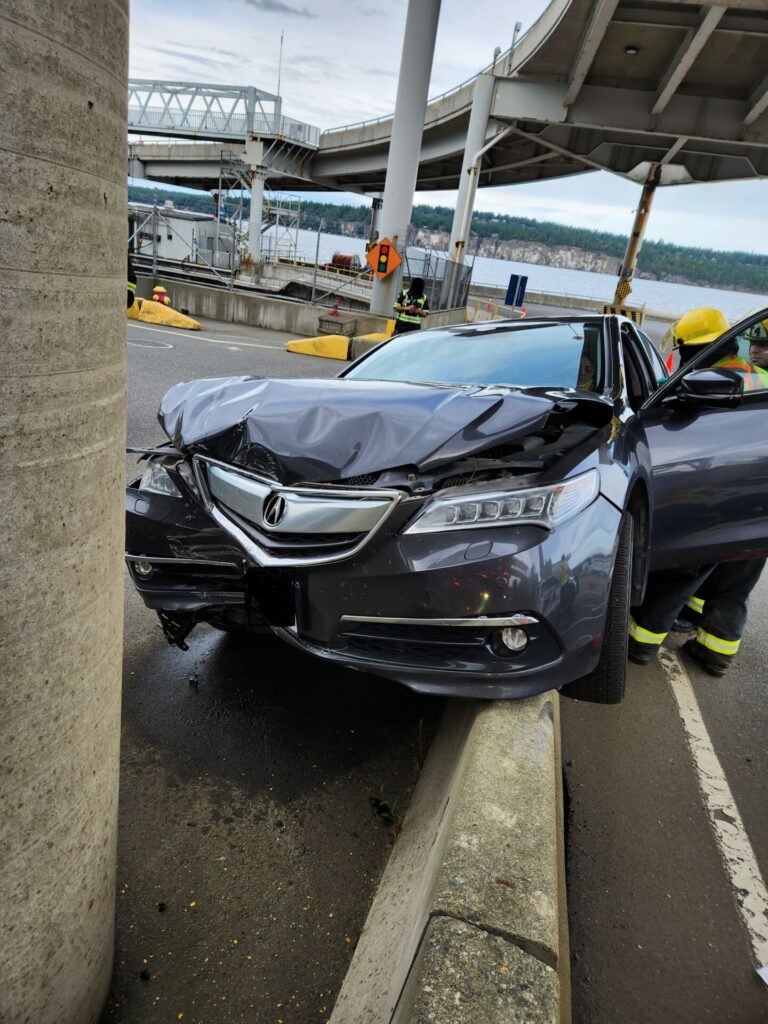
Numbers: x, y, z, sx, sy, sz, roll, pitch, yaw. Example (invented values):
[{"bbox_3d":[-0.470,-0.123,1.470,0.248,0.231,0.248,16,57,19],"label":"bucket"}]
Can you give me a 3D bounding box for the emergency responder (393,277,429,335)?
[{"bbox_3d":[0.482,-3.759,13.566,0.640,1.760,0.450,8,22,0],"label":"emergency responder"}]

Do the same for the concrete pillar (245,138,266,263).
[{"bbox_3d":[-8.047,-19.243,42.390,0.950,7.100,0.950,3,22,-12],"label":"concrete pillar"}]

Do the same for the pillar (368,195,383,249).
[{"bbox_3d":[-0.686,-23.114,56.590,0.880,5.636,0.880,7,22,-3],"label":"pillar"}]

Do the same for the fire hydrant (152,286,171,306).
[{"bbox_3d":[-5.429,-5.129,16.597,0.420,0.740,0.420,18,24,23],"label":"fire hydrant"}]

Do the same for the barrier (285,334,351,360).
[{"bbox_3d":[-1.365,-3.617,14.591,1.300,0.460,0.450,8,22,0],"label":"barrier"}]

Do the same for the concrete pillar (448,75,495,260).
[{"bbox_3d":[3.471,-13.739,29.900,0.760,9.300,0.760,9,22,2],"label":"concrete pillar"}]

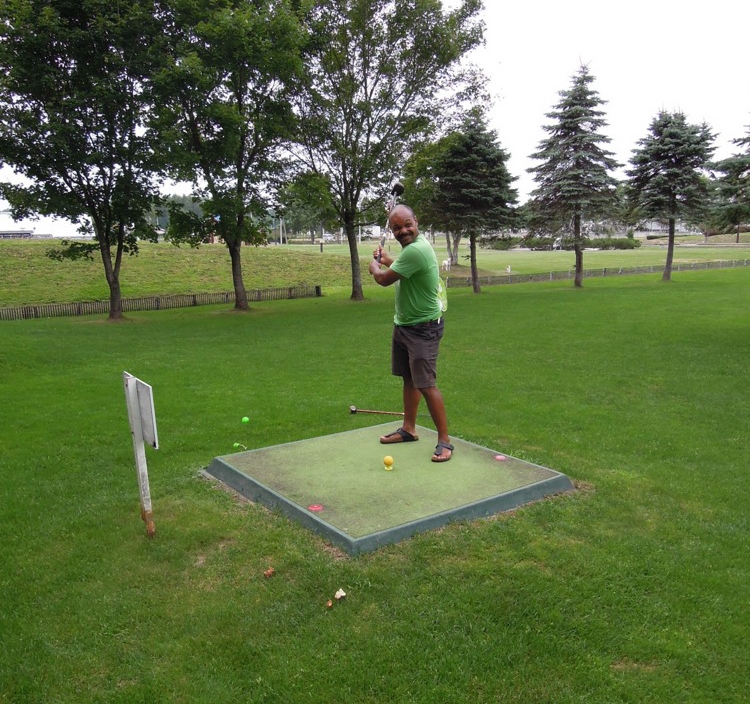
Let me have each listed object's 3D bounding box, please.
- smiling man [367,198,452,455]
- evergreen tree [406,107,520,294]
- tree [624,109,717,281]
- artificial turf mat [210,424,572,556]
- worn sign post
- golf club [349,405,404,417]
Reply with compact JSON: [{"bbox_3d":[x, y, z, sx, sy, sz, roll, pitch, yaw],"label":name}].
[{"bbox_3d":[0.255,-0.151,4.720,0.550,1.690,0.520,-5,10,-28],"label":"smiling man"},{"bbox_3d":[2.662,-4.340,20.181,2.850,5.210,2.850,0,9,0],"label":"evergreen tree"},{"bbox_3d":[10.317,-5.407,24.133,3.190,5.820,3.190,0,9,0],"label":"tree"},{"bbox_3d":[0.061,0.793,4.522,1.700,0.100,1.700,-7,12,-36],"label":"artificial turf mat"},{"bbox_3d":[-1.219,0.552,3.639,0.080,0.860,0.410,-11,15,-36],"label":"worn sign post"},{"bbox_3d":[0.162,0.543,6.184,0.770,0.070,0.090,1,9,9],"label":"golf club"}]

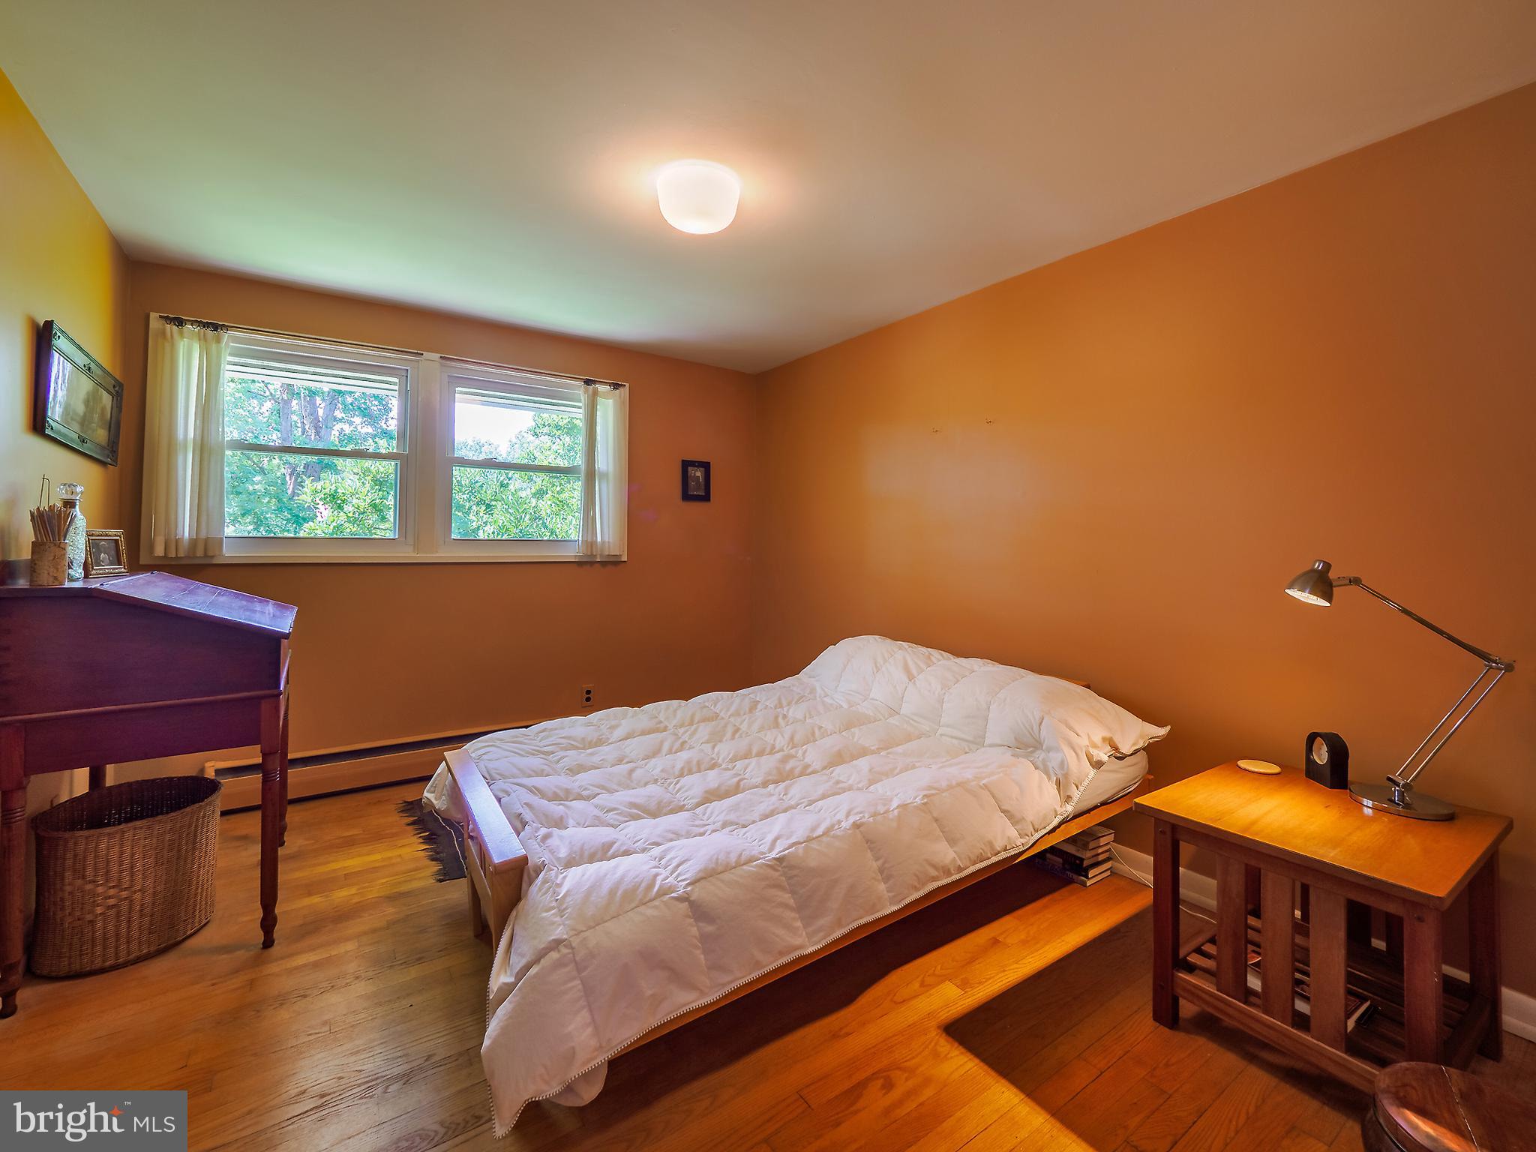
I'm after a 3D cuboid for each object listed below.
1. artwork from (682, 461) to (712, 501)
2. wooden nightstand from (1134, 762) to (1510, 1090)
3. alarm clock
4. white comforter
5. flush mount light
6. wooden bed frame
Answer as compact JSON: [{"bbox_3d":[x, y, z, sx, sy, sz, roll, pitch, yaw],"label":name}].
[{"bbox_3d":[-0.467,-0.626,4.097,0.217,0.268,0.024,-1,1,-34],"label":"artwork"},{"bbox_3d":[1.381,0.870,1.565,0.639,0.545,0.558,-1,1,-34],"label":"wooden nightstand"},{"bbox_3d":[1.592,0.520,1.769,0.050,0.140,0.100,0,1,8],"label":"alarm clock"},{"bbox_3d":[0.075,0.601,2.134,2.193,0.500,1.518,-1,1,-34],"label":"white comforter"},{"bbox_3d":[-0.239,-1.234,2.086,0.282,0.151,0.282,0,1,0],"label":"flush mount light"},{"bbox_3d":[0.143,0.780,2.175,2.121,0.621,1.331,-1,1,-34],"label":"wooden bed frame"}]

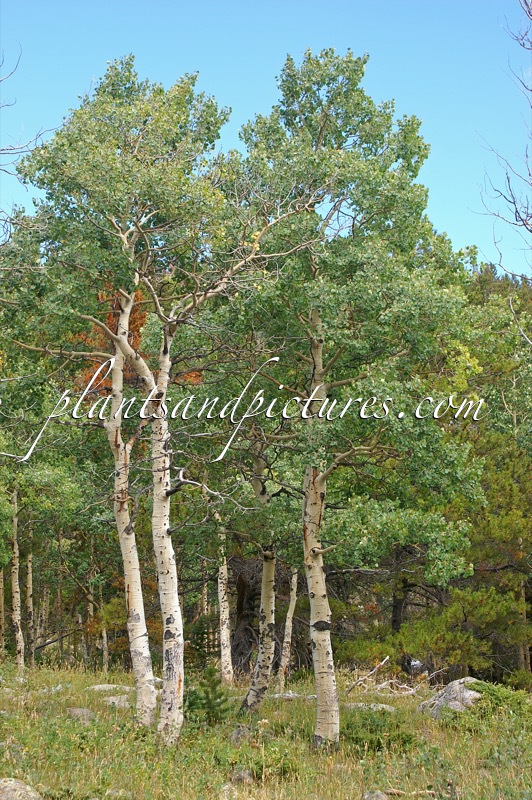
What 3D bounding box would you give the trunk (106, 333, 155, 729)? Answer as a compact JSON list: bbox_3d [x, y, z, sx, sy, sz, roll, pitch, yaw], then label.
[{"bbox_3d":[-2.005,1.934,24.687,0.440,5.740,0.390,-5,-8,-1],"label":"trunk"}]

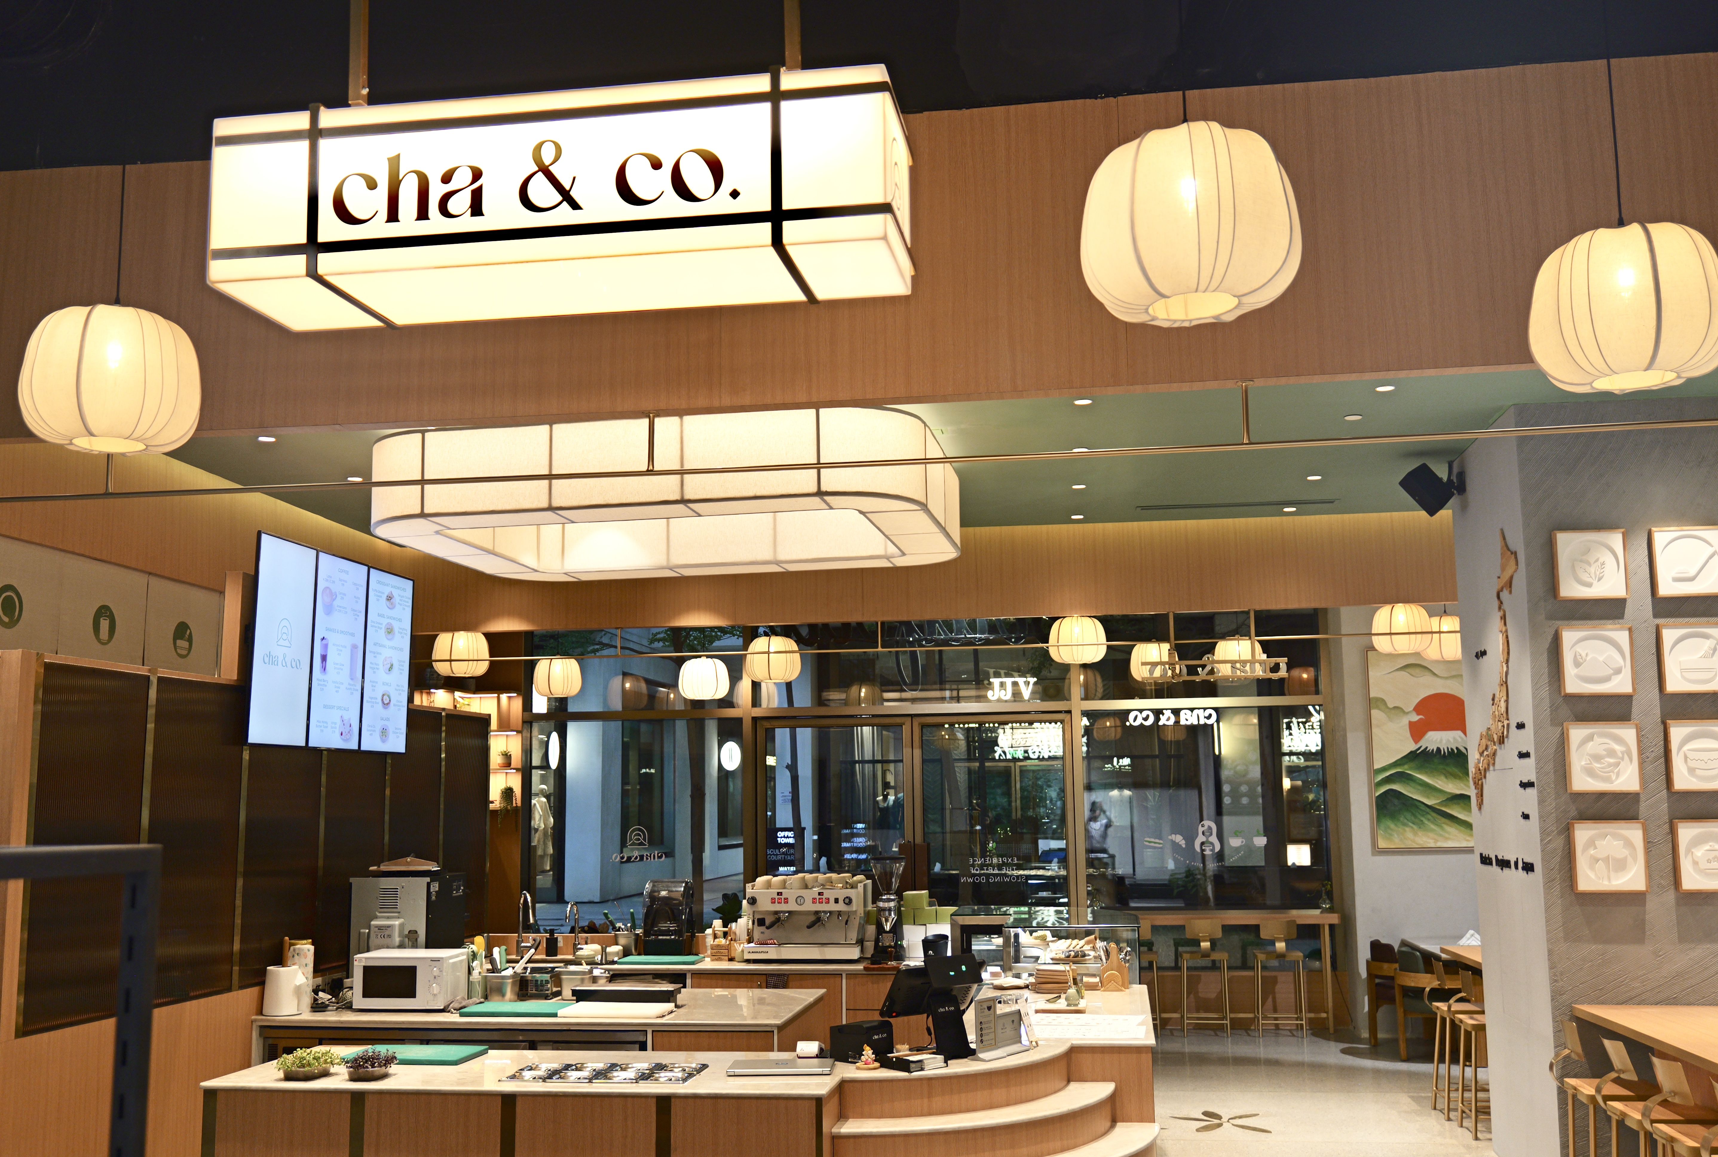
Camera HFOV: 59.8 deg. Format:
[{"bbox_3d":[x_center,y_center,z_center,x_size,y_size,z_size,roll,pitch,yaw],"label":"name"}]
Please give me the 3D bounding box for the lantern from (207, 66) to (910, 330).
[{"bbox_3d":[-0.778,-0.982,3.965,1.774,0.446,0.425,-2,-8,9],"label":"lantern"}]

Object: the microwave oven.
[{"bbox_3d":[-2.139,1.929,7.210,0.442,0.250,0.330,-2,-8,9],"label":"microwave oven"}]

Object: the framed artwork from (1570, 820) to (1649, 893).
[{"bbox_3d":[3.364,1.247,6.697,0.306,0.308,0.035,-2,-9,9],"label":"framed artwork"}]

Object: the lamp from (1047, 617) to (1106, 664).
[{"bbox_3d":[1.551,0.441,10.580,0.410,0.345,0.410,-2,-8,9],"label":"lamp"}]

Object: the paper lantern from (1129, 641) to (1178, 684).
[{"bbox_3d":[2.378,0.674,12.058,0.390,0.325,0.390,-2,-9,9],"label":"paper lantern"}]

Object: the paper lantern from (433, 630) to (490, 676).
[{"bbox_3d":[-2.889,0.543,10.828,0.405,0.335,0.405,-2,-9,9],"label":"paper lantern"}]

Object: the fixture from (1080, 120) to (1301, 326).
[{"bbox_3d":[0.634,-0.676,2.850,0.425,0.360,0.425,-2,-9,8],"label":"fixture"}]

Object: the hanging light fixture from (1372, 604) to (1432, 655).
[{"bbox_3d":[3.714,0.343,10.231,0.420,0.350,0.420,-2,-9,8],"label":"hanging light fixture"}]

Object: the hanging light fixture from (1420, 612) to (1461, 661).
[{"bbox_3d":[4.323,0.440,11.012,0.400,0.330,0.400,-2,-9,9],"label":"hanging light fixture"}]

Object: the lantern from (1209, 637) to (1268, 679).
[{"bbox_3d":[3.060,0.649,12.020,0.415,0.350,0.415,-2,-9,8],"label":"lantern"}]

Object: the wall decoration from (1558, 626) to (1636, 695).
[{"bbox_3d":[3.370,0.376,6.826,0.306,0.308,0.035,-2,-9,9],"label":"wall decoration"}]

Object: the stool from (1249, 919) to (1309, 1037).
[{"bbox_3d":[3.288,3.109,11.665,0.370,0.880,0.420,-2,-8,9],"label":"stool"}]

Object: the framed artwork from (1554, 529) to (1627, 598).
[{"bbox_3d":[3.376,-0.063,6.891,0.306,0.308,0.035,-2,-9,9],"label":"framed artwork"}]

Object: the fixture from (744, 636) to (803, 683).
[{"bbox_3d":[-0.618,0.588,10.889,0.415,0.350,0.415,-2,-9,8],"label":"fixture"}]

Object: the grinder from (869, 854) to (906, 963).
[{"bbox_3d":[0.176,1.937,8.792,0.190,0.602,0.330,-2,-9,9],"label":"grinder"}]

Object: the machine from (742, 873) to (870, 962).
[{"bbox_3d":[-0.302,2.096,9.266,0.710,0.480,0.550,-2,-9,8],"label":"machine"}]

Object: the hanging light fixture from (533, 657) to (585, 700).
[{"bbox_3d":[-2.524,0.836,12.582,0.410,0.345,0.410,-2,-8,9],"label":"hanging light fixture"}]

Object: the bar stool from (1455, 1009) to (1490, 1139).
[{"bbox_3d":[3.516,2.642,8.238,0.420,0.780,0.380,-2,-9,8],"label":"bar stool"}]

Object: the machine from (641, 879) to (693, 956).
[{"bbox_3d":[-1.192,2.147,9.533,0.280,0.480,0.320,-2,-9,8],"label":"machine"}]

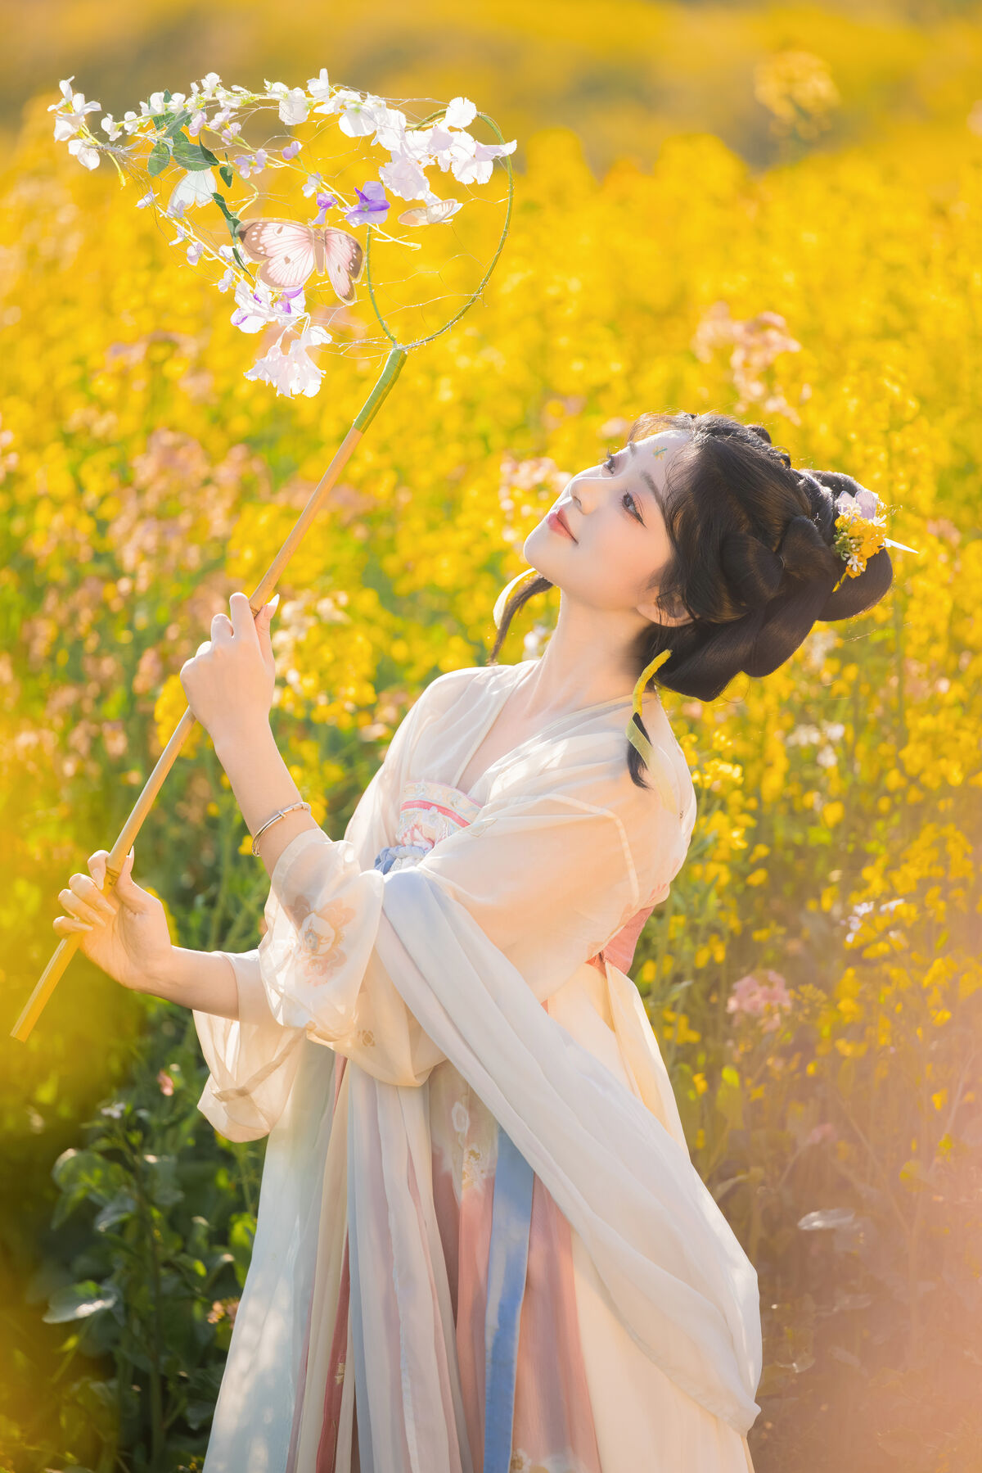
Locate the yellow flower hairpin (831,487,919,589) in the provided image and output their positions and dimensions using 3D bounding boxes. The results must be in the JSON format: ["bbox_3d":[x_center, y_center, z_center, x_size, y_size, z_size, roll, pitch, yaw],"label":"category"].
[{"bbox_3d":[0.342,-0.178,6.820,0.072,0.088,0.050,11,3,-20],"label":"yellow flower hairpin"}]

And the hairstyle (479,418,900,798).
[{"bbox_3d":[0.176,-0.123,6.820,0.300,0.290,0.250,34,15,-34],"label":"hairstyle"}]

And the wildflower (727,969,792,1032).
[{"bbox_3d":[0.268,0.263,7.600,0.064,0.062,0.062,0,4,0],"label":"wildflower"}]

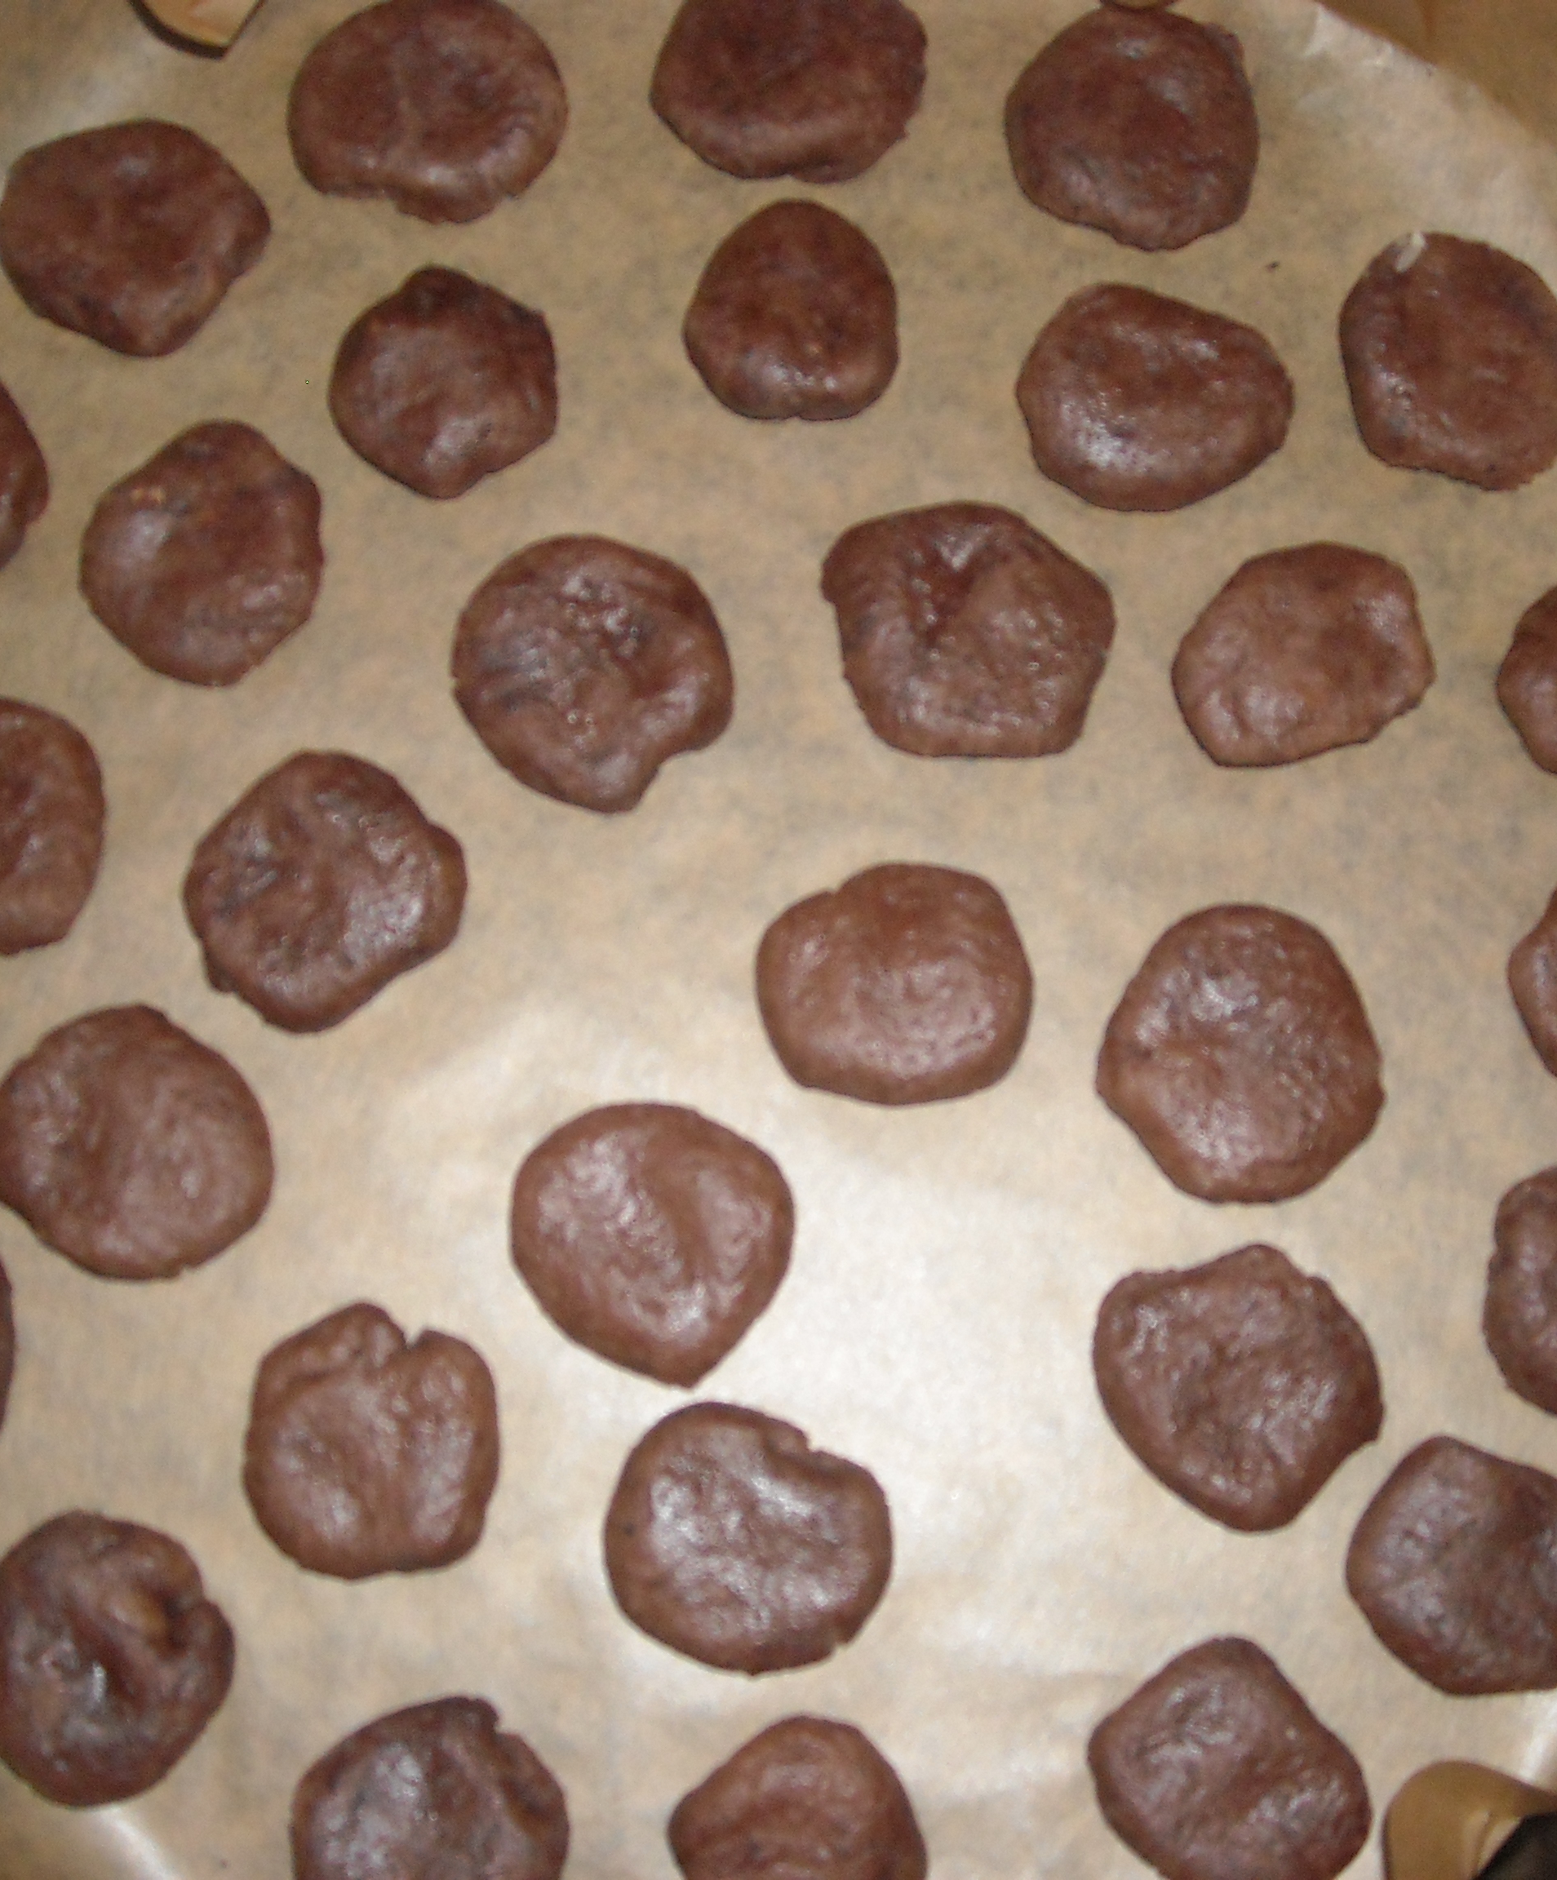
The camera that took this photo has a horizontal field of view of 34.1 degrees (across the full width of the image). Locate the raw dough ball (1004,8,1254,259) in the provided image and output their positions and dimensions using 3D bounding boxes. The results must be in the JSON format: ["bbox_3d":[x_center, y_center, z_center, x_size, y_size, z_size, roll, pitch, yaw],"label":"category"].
[{"bbox_3d":[0.053,-0.123,0.385,0.038,0.013,0.037,0,80,1],"label":"raw dough ball"}]

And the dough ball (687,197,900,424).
[{"bbox_3d":[0.002,-0.095,0.381,0.032,0.013,0.033,0,80,1],"label":"dough ball"}]

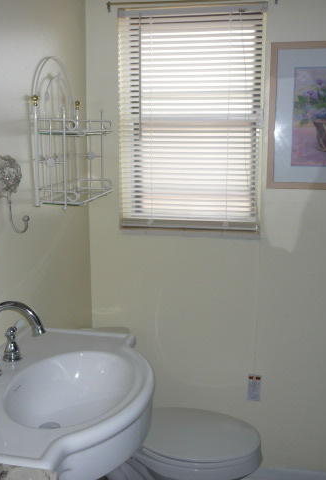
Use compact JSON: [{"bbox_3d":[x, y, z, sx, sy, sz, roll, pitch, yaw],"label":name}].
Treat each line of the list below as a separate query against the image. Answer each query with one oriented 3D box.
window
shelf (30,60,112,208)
[{"bbox_3d":[0.107,-0.459,2.037,0.565,0.845,0.080,2,10,10],"label":"window"},{"bbox_3d":[-0.288,-0.364,1.745,0.154,0.478,0.405,2,10,9],"label":"shelf"}]

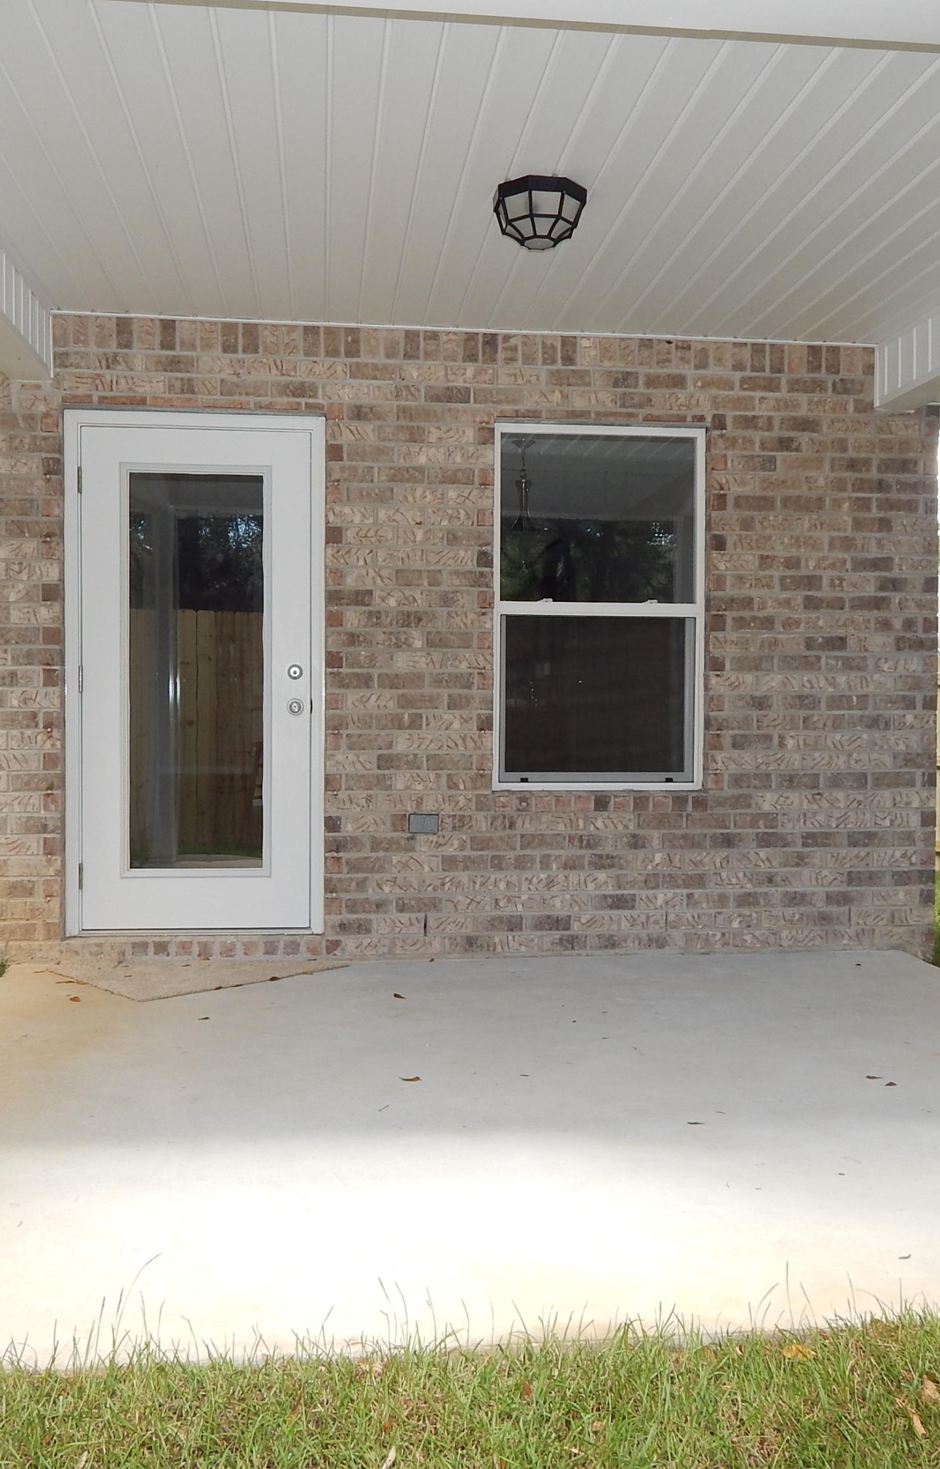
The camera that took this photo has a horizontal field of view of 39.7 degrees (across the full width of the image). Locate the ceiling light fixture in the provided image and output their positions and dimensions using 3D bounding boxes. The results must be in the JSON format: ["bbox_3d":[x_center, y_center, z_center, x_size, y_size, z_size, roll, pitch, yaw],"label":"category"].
[{"bbox_3d":[0.212,-1.537,3.882,0.270,0.145,0.270,0,1,-7],"label":"ceiling light fixture"}]

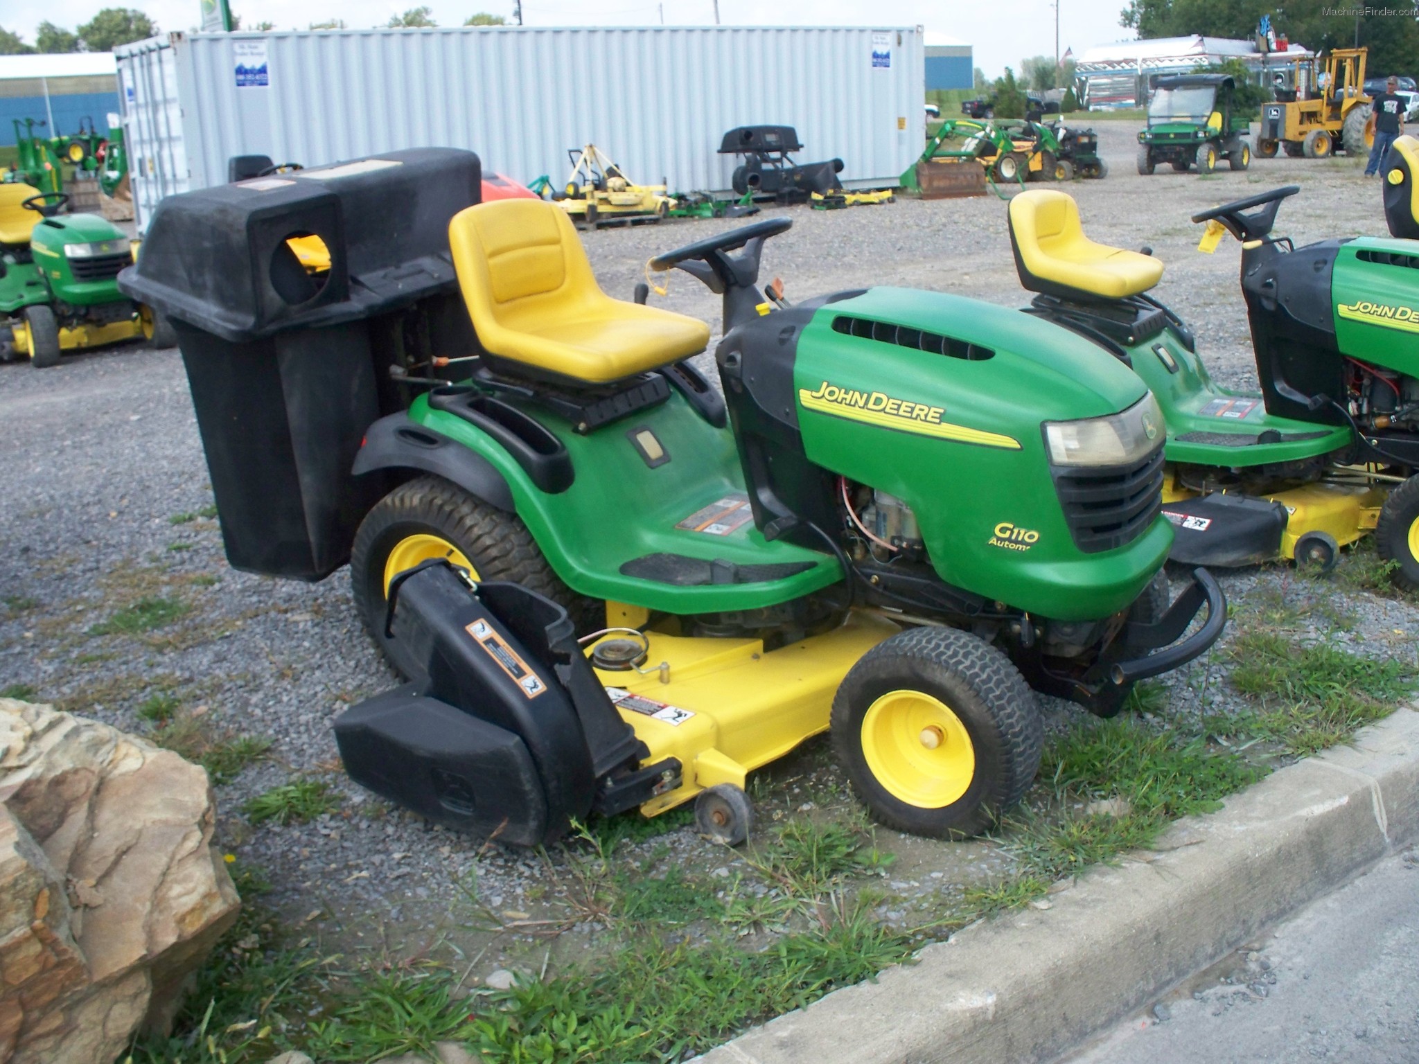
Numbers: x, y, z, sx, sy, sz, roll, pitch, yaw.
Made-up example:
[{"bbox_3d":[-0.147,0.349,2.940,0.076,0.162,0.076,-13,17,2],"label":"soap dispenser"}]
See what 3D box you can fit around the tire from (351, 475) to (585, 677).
[{"bbox_3d":[-0.572,0.140,3.500,0.570,0.570,0.250,8,19,31],"label":"tire"}]

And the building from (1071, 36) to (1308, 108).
[{"bbox_3d":[34.268,-32.410,104.000,15.500,4.600,10.000,-17,21,-42],"label":"building"}]

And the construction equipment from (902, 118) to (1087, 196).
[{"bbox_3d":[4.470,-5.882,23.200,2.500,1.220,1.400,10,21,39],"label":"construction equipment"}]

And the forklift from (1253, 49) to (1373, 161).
[{"bbox_3d":[13.958,-9.884,34.000,1.750,2.450,3.100,12,22,42],"label":"forklift"}]

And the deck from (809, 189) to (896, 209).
[{"bbox_3d":[2.160,-5.011,22.200,1.250,0.260,0.700,-5,16,-8],"label":"deck"}]

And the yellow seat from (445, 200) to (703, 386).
[{"bbox_3d":[-0.314,-0.623,3.684,0.460,0.410,0.490,7,19,32],"label":"yellow seat"}]

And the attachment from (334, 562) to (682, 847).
[{"bbox_3d":[-0.400,0.318,3.000,0.670,0.470,0.380,8,19,31],"label":"attachment"}]

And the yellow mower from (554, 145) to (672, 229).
[{"bbox_3d":[-1.347,-4.797,20.500,1.250,1.080,1.450,-9,17,-19],"label":"yellow mower"}]

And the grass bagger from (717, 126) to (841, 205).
[{"bbox_3d":[1.065,-5.441,21.800,1.600,1.120,0.850,-8,16,-17],"label":"grass bagger"}]

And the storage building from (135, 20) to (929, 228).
[{"bbox_3d":[-2.057,-6.073,21.950,12.190,2.590,2.440,-14,19,-34],"label":"storage building"}]

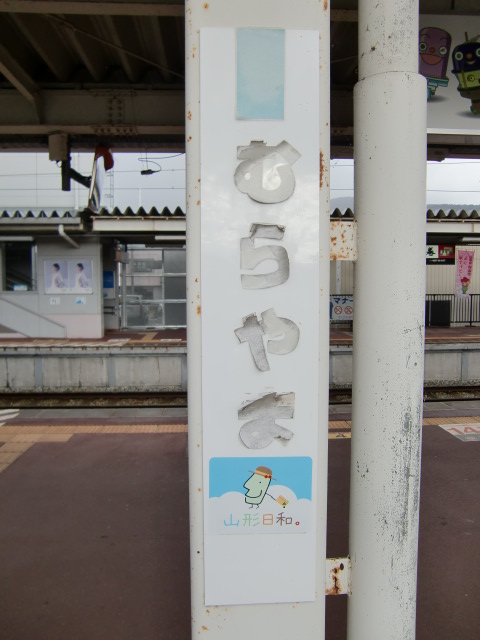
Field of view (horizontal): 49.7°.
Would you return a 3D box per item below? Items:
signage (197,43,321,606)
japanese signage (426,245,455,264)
[{"bbox_3d":[0.036,0.010,0.904,0.200,1.000,0.012,0,3,-4],"label":"signage"},{"bbox_3d":[7.341,-2.403,19.200,1.300,0.740,0.080,0,3,-4],"label":"japanese signage"}]

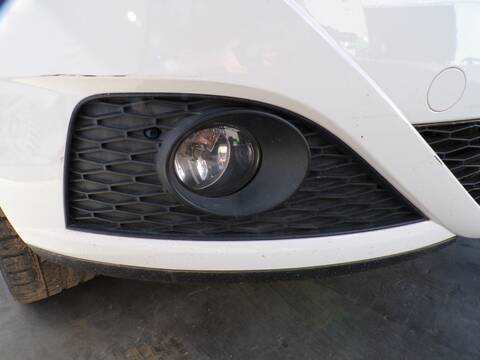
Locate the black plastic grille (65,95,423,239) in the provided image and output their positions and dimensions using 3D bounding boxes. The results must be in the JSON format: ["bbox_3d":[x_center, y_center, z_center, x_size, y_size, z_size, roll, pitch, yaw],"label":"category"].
[{"bbox_3d":[0.015,-0.021,0.400,0.455,0.168,0.090,-2,16,-6],"label":"black plastic grille"}]

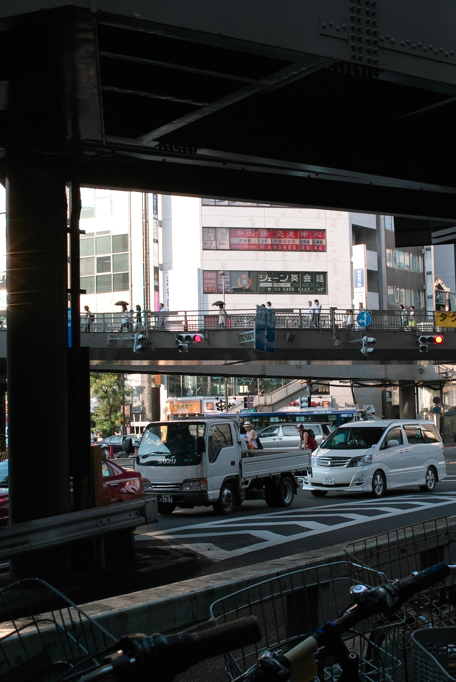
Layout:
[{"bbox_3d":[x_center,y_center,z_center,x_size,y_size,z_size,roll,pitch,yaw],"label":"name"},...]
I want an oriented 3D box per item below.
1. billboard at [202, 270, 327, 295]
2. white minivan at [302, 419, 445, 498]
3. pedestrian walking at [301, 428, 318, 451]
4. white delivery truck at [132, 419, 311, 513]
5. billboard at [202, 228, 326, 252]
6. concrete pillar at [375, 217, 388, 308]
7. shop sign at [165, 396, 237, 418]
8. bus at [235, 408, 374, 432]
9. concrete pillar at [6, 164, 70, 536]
[{"bbox_3d":[3.113,-4.793,96.000,10.370,1.870,0.200,0,-4,-14],"label":"billboard"},{"bbox_3d":[3.845,3.023,30.476,1.805,1.920,4.840,-5,-5,35],"label":"white minivan"},{"bbox_3d":[2.350,3.413,34.000,0.700,1.700,0.550,-1,-5,-8],"label":"pedestrian walking"},{"bbox_3d":[-0.001,2.563,25.352,1.700,2.030,4.700,-4,-5,31],"label":"white delivery truck"},{"bbox_3d":[3.030,-8.301,96.000,10.370,1.870,0.200,0,-4,-14],"label":"billboard"},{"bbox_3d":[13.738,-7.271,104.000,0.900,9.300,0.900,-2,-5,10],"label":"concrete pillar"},{"bbox_3d":[-2.170,5.169,92.000,5.600,1.400,0.400,-1,-4,3],"label":"shop sign"},{"bbox_3d":[3.698,6.416,81.980,10.700,3.050,2.500,-2,-4,12],"label":"bus"},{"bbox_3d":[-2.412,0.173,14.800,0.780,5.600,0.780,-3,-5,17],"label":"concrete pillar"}]

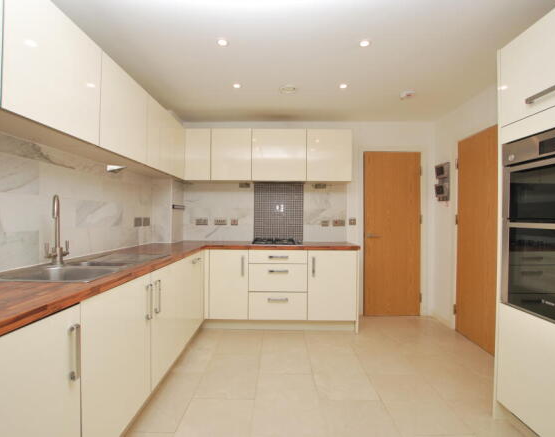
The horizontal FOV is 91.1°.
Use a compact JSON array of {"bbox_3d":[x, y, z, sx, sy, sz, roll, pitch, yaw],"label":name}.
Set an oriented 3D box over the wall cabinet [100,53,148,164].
[{"bbox_3d":[-1.198,-0.712,1.908,0.303,0.574,0.587,0,0,0],"label":"wall cabinet"}]

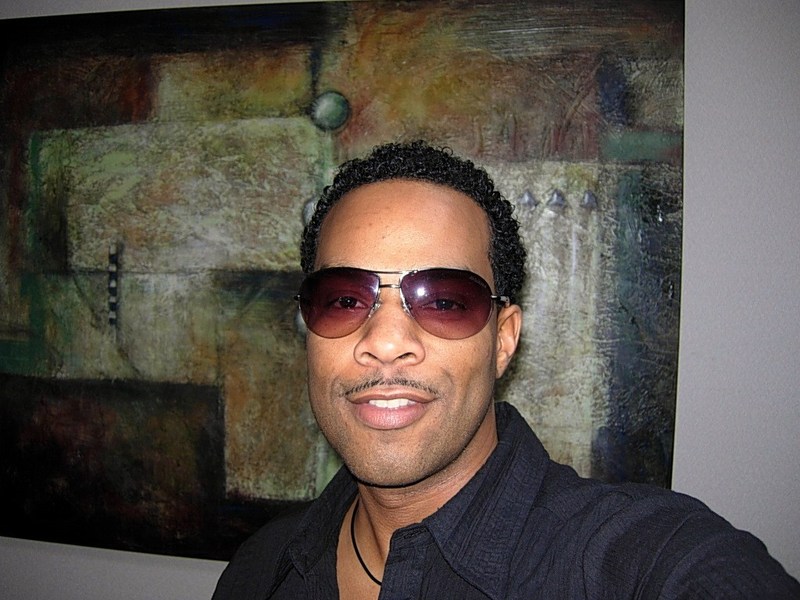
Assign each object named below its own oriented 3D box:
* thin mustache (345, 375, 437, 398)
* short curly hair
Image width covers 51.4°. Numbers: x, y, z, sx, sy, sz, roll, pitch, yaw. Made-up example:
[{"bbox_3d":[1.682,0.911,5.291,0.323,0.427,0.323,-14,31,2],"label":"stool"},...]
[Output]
[{"bbox_3d":[-0.006,0.058,0.549,0.064,0.014,0.021,1,-3,9],"label":"thin mustache"},{"bbox_3d":[0.015,-0.039,0.666,0.174,0.172,0.190,1,-3,9],"label":"short curly hair"}]

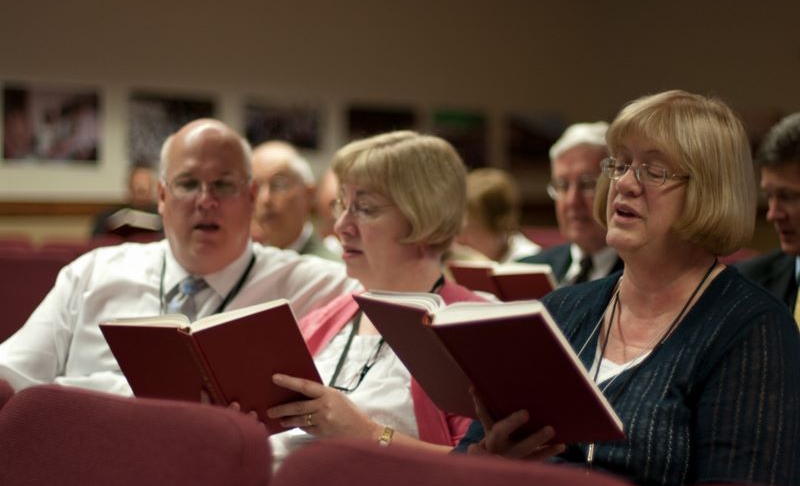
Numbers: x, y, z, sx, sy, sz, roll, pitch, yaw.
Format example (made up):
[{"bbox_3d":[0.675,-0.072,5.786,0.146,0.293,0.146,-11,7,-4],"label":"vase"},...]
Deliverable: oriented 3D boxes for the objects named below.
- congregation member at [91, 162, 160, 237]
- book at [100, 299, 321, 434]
[{"bbox_3d":[-1.547,0.187,9.669,0.560,1.320,0.720,1,2,9],"label":"congregation member"},{"bbox_3d":[-0.286,0.209,2.584,0.321,0.228,0.059,-7,36,19],"label":"book"}]

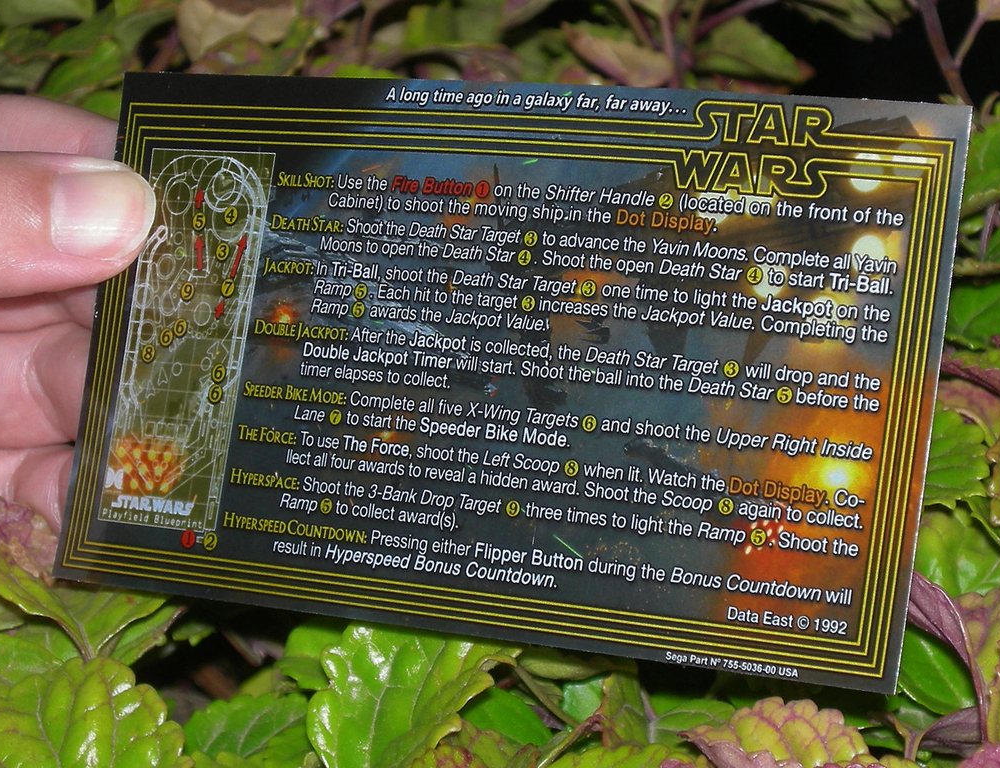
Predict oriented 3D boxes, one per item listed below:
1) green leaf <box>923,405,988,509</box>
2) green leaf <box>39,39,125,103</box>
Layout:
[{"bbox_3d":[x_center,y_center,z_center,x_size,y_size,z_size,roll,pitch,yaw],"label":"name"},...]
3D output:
[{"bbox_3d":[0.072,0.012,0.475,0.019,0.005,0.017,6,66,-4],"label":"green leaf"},{"bbox_3d":[-0.083,-0.062,0.570,0.021,0.005,0.012,-32,53,-19],"label":"green leaf"}]

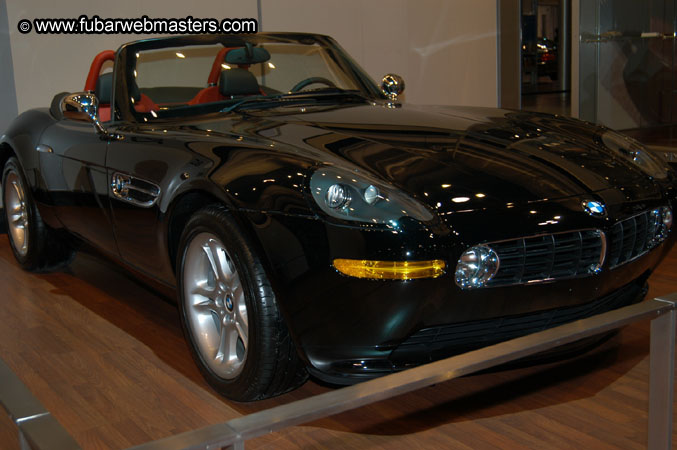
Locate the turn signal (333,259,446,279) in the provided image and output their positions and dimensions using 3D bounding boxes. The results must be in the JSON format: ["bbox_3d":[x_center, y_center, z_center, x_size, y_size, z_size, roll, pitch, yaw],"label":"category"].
[{"bbox_3d":[0.151,0.120,2.554,0.312,0.050,0.070,-2,11,3],"label":"turn signal"}]

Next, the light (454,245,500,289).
[{"bbox_3d":[0.393,0.115,2.572,0.120,0.117,0.080,-7,11,-17],"label":"light"}]

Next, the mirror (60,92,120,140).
[{"bbox_3d":[-1.087,-0.476,3.931,0.210,0.190,0.150,-10,13,-32],"label":"mirror"}]

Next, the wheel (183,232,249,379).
[{"bbox_3d":[-0.340,0.252,2.980,0.170,0.488,0.488,-10,13,-31],"label":"wheel"}]

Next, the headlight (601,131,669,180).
[{"bbox_3d":[1.075,-0.256,3.259,0.250,0.155,0.390,-10,13,-32],"label":"headlight"}]

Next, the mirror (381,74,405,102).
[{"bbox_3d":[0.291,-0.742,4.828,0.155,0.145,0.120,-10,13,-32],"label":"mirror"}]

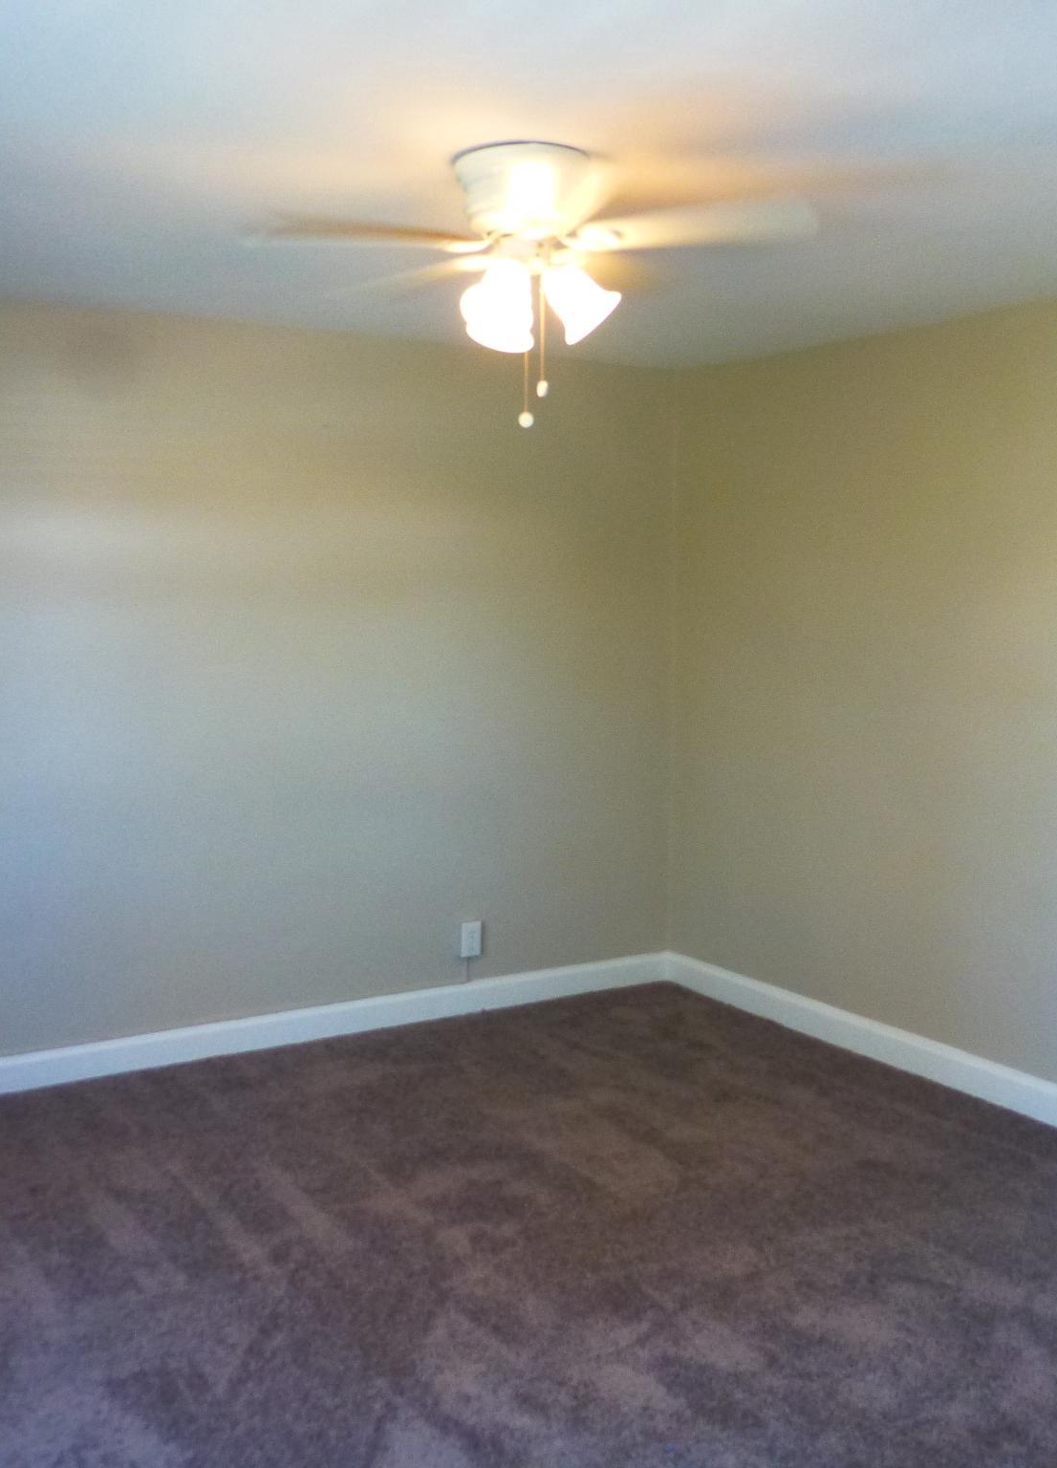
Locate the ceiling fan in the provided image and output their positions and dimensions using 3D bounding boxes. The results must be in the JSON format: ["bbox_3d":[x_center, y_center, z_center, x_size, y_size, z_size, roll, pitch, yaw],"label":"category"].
[{"bbox_3d":[0.003,-0.848,2.600,1.090,0.480,1.060,0,6,0],"label":"ceiling fan"}]

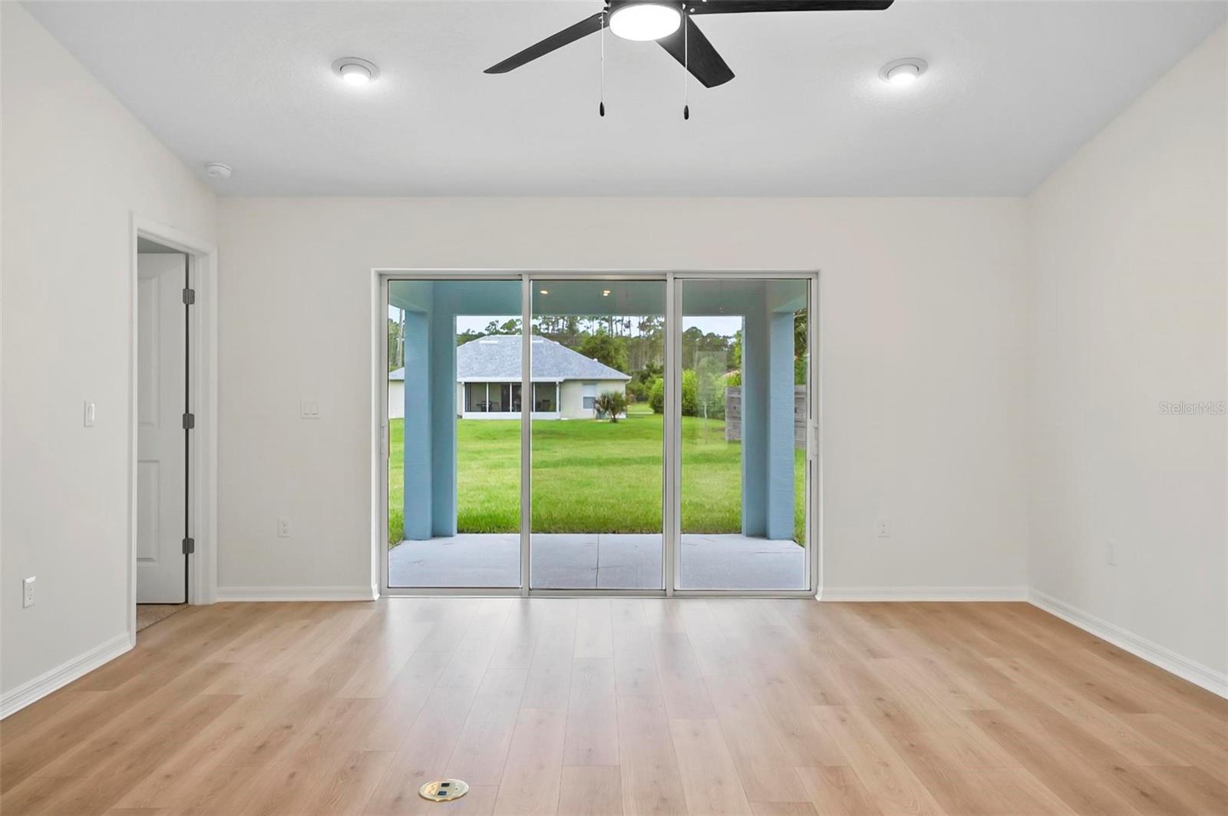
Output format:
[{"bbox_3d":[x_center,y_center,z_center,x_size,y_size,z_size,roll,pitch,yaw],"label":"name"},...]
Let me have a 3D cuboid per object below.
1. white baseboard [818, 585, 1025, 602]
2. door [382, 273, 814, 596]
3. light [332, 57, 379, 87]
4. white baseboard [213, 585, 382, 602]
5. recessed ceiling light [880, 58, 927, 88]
[{"bbox_3d":[1.864,1.119,4.922,1.265,0.090,0.018,0,0,0],"label":"white baseboard"},{"bbox_3d":[-0.098,0.162,5.125,2.690,2.010,0.110,0,0,0],"label":"door"},{"bbox_3d":[-1.160,-1.500,3.680,0.203,0.045,0.203,0,-11,0],"label":"light"},{"bbox_3d":[-1.914,1.119,4.922,0.980,0.090,0.018,0,0,0],"label":"white baseboard"},{"bbox_3d":[1.302,-1.500,3.680,0.203,0.045,0.203,0,-11,0],"label":"recessed ceiling light"}]

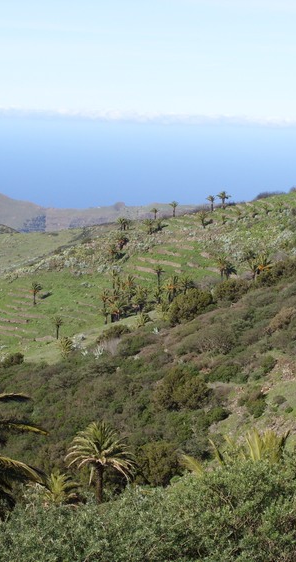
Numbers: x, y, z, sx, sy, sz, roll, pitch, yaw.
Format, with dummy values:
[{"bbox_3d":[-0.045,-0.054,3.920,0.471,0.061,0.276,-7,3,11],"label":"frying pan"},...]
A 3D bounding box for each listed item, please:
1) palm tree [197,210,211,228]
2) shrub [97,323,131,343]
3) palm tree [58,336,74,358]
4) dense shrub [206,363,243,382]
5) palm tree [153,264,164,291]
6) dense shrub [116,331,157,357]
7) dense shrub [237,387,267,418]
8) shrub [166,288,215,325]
[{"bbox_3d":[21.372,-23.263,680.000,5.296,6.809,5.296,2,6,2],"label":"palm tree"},{"bbox_3d":[-7.454,11.459,400.000,7.565,4.450,6.430,2,6,-1],"label":"shrub"},{"bbox_3d":[-22.028,17.890,480.000,4.190,6.020,4.190,2,6,0],"label":"palm tree"},{"bbox_3d":[9.149,10.943,215.000,4.545,2.392,4.090,2,6,3],"label":"dense shrub"},{"bbox_3d":[3.621,-1.035,620.000,3.449,9.312,3.449,2,6,0],"label":"palm tree"},{"bbox_3d":[-1.375,7.475,215.000,5.020,2.950,4.520,2,6,0],"label":"dense shrub"},{"bbox_3d":[11.045,12.841,190.000,3.171,3.382,2.695,2,6,3],"label":"dense shrub"},{"bbox_3d":[10.402,6.241,440.000,11.030,8.640,9.380,2,6,0],"label":"shrub"}]

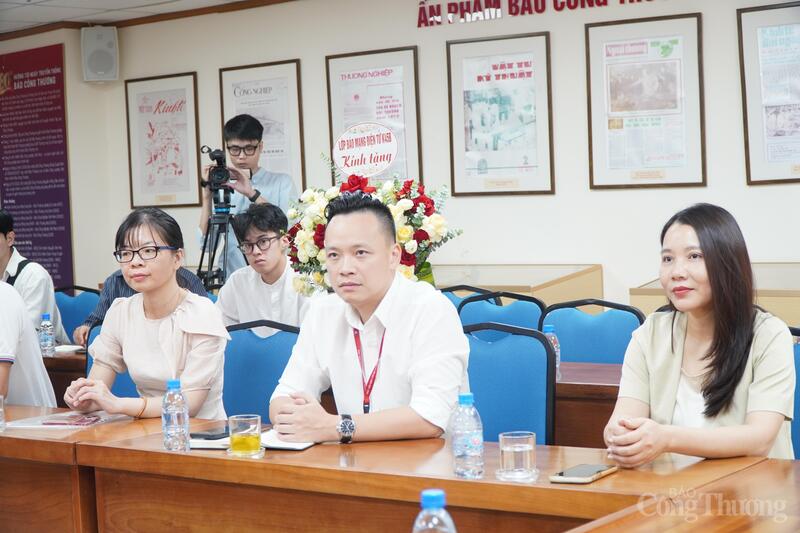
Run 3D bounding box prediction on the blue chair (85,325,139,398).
[{"bbox_3d":[-1.061,0.648,4.385,0.430,0.910,0.550,0,4,35],"label":"blue chair"}]

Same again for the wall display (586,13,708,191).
[{"bbox_3d":[1.093,-0.730,5.983,0.560,0.754,0.030,0,4,33],"label":"wall display"}]

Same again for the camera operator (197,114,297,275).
[{"bbox_3d":[-0.656,0.179,6.019,0.470,1.726,0.440,-2,3,5],"label":"camera operator"}]

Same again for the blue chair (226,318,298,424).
[{"bbox_3d":[-0.539,0.667,4.061,0.430,0.947,0.570,-1,3,27],"label":"blue chair"}]

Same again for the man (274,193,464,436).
[{"bbox_3d":[-0.043,0.475,3.185,0.510,1.300,0.660,-1,3,29],"label":"man"}]

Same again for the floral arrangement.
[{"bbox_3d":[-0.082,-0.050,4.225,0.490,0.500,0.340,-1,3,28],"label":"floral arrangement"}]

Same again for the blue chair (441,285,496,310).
[{"bbox_3d":[0.110,0.549,5.356,0.550,0.910,0.430,-5,4,-44],"label":"blue chair"}]

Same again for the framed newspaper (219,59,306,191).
[{"bbox_3d":[-0.745,-0.712,7.187,0.579,0.748,0.030,0,4,36],"label":"framed newspaper"}]

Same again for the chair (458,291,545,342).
[{"bbox_3d":[0.282,0.593,4.891,0.430,0.947,0.570,-1,3,29],"label":"chair"}]

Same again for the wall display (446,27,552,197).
[{"bbox_3d":[0.472,-0.721,6.392,0.560,0.754,0.030,0,4,33],"label":"wall display"}]

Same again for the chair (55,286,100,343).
[{"bbox_3d":[-1.703,0.595,6.308,0.430,0.947,0.570,0,4,34],"label":"chair"}]

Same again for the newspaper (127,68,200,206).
[{"bbox_3d":[-1.358,-0.711,7.638,0.574,0.748,0.030,0,4,36],"label":"newspaper"}]

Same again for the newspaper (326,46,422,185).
[{"bbox_3d":[-0.143,-0.717,6.797,0.560,0.754,0.030,0,4,33],"label":"newspaper"}]

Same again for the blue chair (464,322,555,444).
[{"bbox_3d":[0.154,0.659,3.719,0.430,0.947,0.570,0,3,31],"label":"blue chair"}]

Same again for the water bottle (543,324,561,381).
[{"bbox_3d":[0.431,0.245,3.804,0.062,0.155,0.062,-2,3,0],"label":"water bottle"}]

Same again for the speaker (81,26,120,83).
[{"bbox_3d":[-1.723,-1.220,7.660,0.207,0.310,0.190,-3,3,-14],"label":"speaker"}]

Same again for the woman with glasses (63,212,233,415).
[{"bbox_3d":[-0.757,0.501,3.815,0.460,1.320,0.680,0,4,40],"label":"woman with glasses"}]

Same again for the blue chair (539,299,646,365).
[{"bbox_3d":[0.513,0.584,4.391,0.430,0.910,0.550,0,4,40],"label":"blue chair"}]

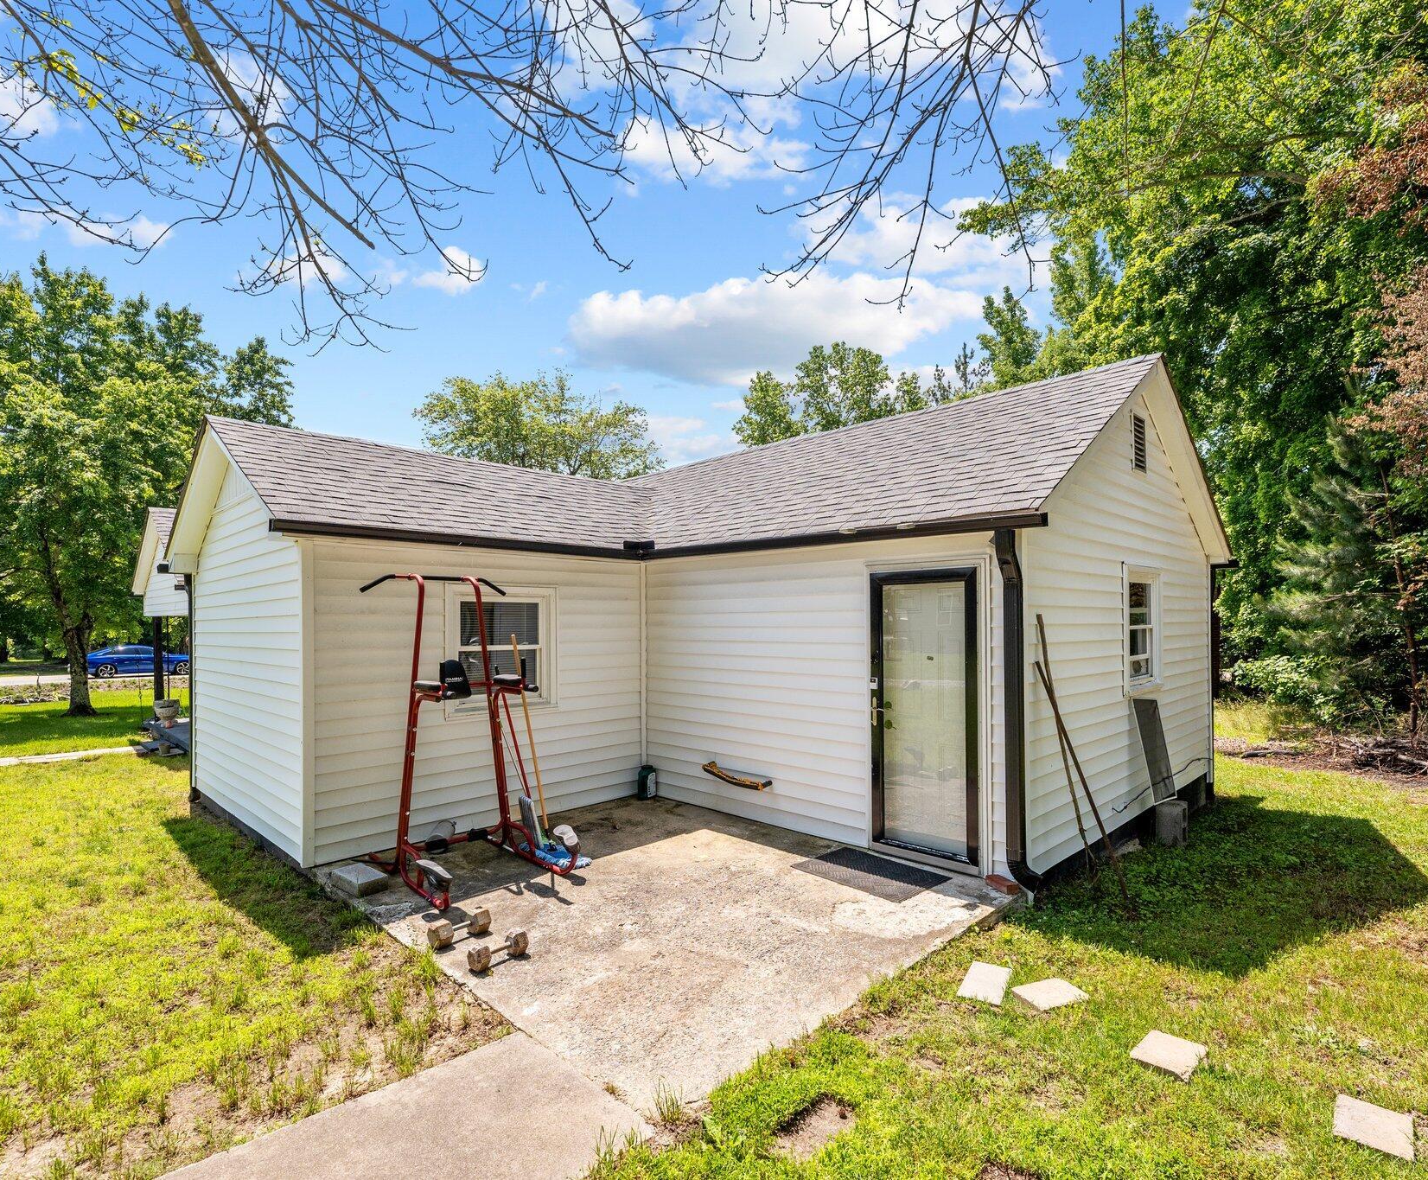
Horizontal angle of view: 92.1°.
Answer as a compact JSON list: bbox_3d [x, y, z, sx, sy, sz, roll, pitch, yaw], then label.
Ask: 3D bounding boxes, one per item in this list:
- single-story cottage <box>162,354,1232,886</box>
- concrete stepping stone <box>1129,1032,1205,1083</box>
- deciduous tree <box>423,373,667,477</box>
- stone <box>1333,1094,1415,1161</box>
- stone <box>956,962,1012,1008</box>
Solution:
[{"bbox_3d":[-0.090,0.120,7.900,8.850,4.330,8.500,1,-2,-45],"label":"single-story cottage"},{"bbox_3d":[1.962,2.014,2.963,0.300,0.045,0.210,1,-2,-44],"label":"concrete stepping stone"},{"bbox_3d":[-6.661,-2.503,26.000,9.500,11.500,9.500,0,-2,0],"label":"deciduous tree"},{"bbox_3d":[2.428,1.990,2.529,0.210,0.045,0.300,-2,-2,42],"label":"stone"},{"bbox_3d":[1.406,2.046,3.549,0.200,0.045,0.380,-1,-2,30],"label":"stone"}]

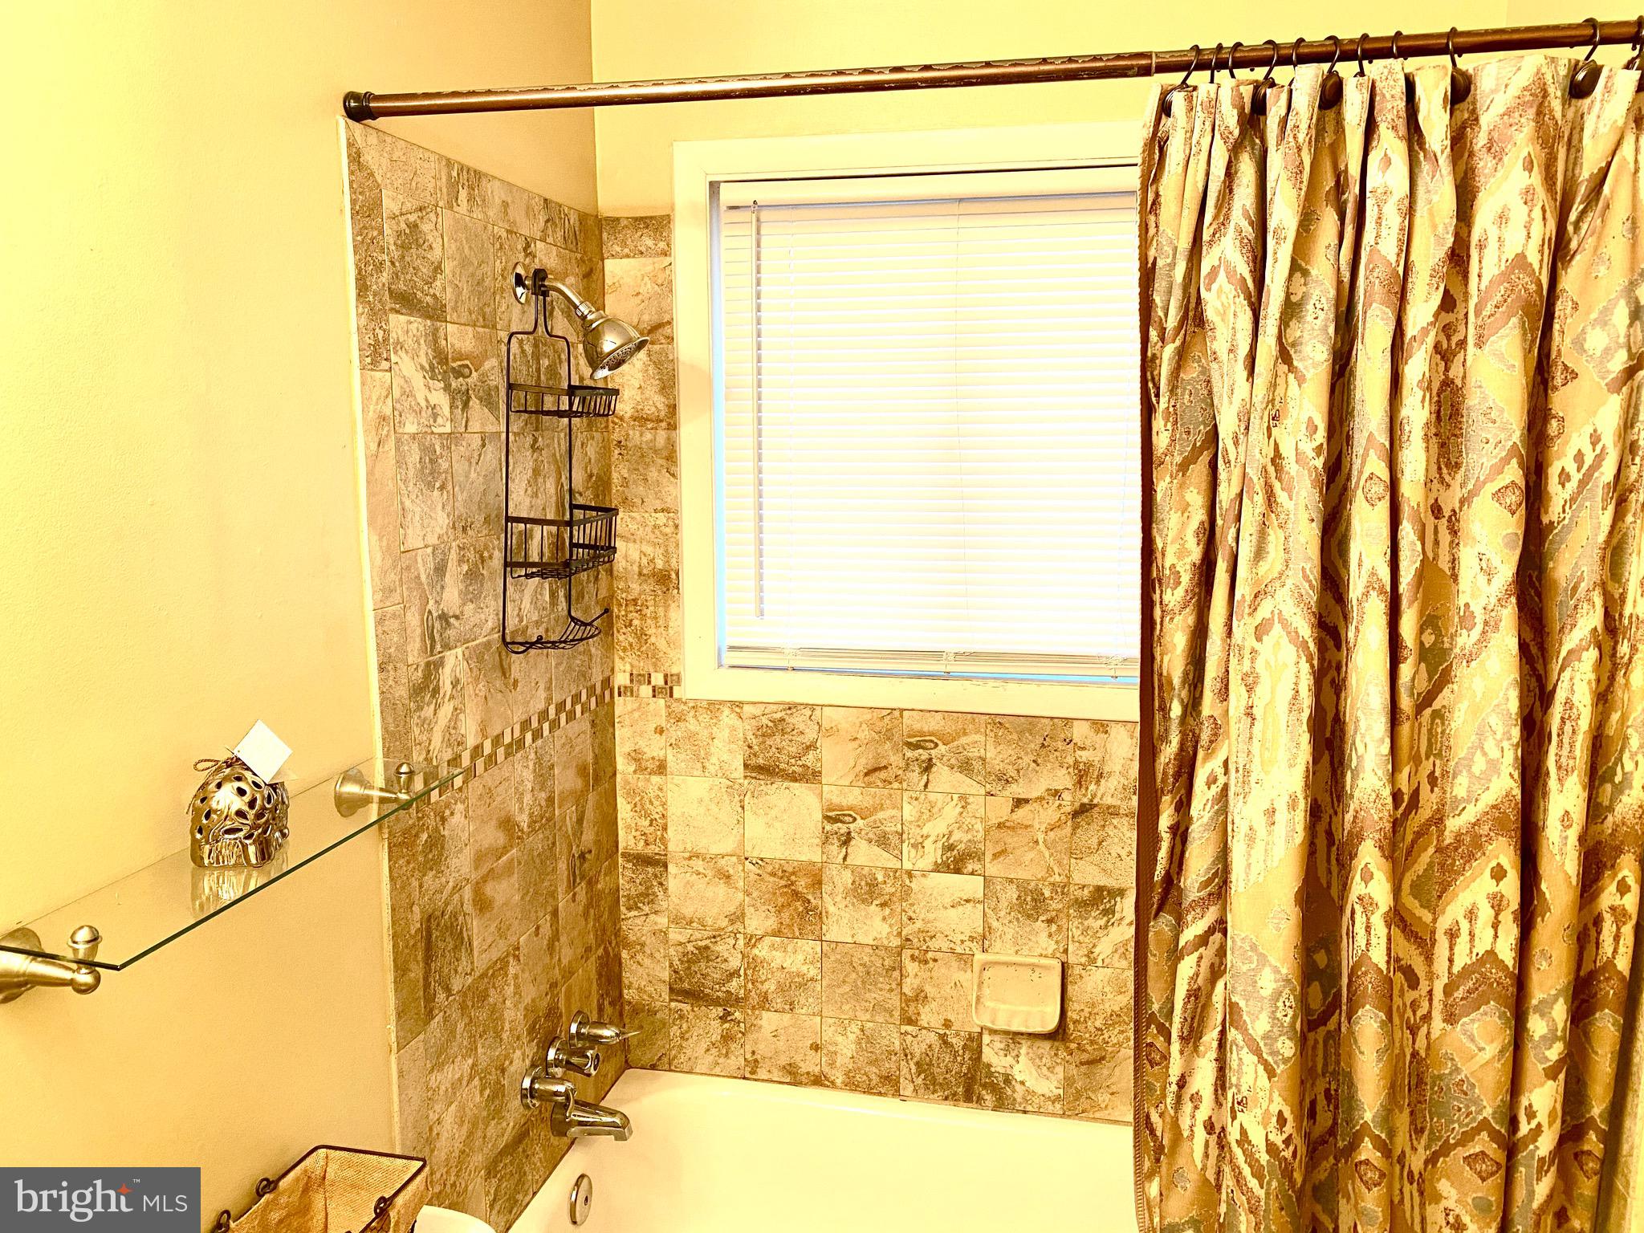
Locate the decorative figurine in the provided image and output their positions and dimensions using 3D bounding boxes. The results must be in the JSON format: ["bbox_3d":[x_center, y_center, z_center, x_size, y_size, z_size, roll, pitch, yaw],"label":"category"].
[{"bbox_3d":[-0.584,0.190,1.237,0.077,0.098,0.070,-1,9,-6],"label":"decorative figurine"}]

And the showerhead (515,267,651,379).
[{"bbox_3d":[-0.374,-0.465,1.946,0.214,0.181,0.108,2,9,12],"label":"showerhead"}]

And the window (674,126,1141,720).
[{"bbox_3d":[0.230,-0.335,2.217,0.995,1.023,0.085,2,9,12],"label":"window"}]

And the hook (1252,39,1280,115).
[{"bbox_3d":[0.464,-0.563,1.298,0.030,0.072,0.038,-3,9,-17],"label":"hook"}]

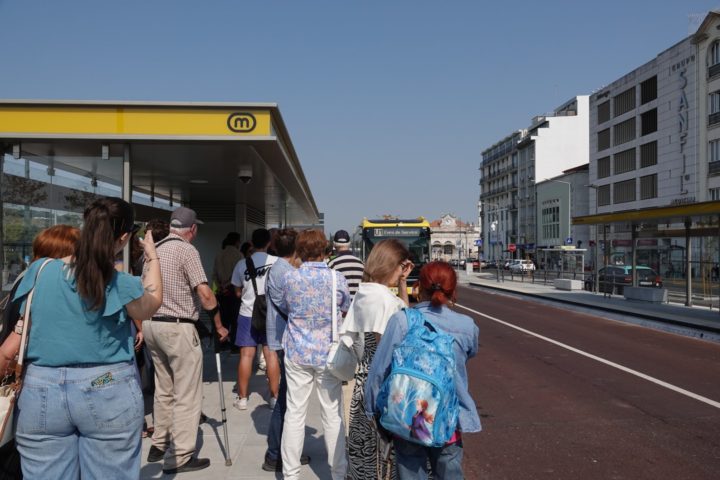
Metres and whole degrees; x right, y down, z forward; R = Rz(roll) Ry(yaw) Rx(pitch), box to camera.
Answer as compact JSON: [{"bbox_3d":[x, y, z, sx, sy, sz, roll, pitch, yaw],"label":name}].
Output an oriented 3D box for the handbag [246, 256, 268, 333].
[{"bbox_3d":[-0.952,0.514,5.280,0.270,0.700,0.200,0,-1,-14],"label":"handbag"}]

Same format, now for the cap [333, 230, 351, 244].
[{"bbox_3d":[-0.193,-0.029,6.000,0.180,0.140,0.260,0,-1,1],"label":"cap"}]

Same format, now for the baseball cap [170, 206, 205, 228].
[{"bbox_3d":[-1.208,-0.157,3.900,0.180,0.145,0.270,0,-1,28],"label":"baseball cap"}]

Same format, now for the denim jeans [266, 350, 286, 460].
[{"bbox_3d":[-0.510,1.053,3.970,0.350,0.980,0.280,0,-1,16],"label":"denim jeans"}]

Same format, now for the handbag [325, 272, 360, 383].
[{"bbox_3d":[-0.111,0.542,3.550,0.120,0.690,0.250,0,-1,32],"label":"handbag"}]

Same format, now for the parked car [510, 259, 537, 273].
[{"bbox_3d":[19.587,3.122,67.500,1.800,1.480,4.300,0,-1,-2],"label":"parked car"}]

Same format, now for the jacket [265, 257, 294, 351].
[{"bbox_3d":[-0.493,0.447,3.970,0.420,0.670,0.300,0,-1,20],"label":"jacket"}]

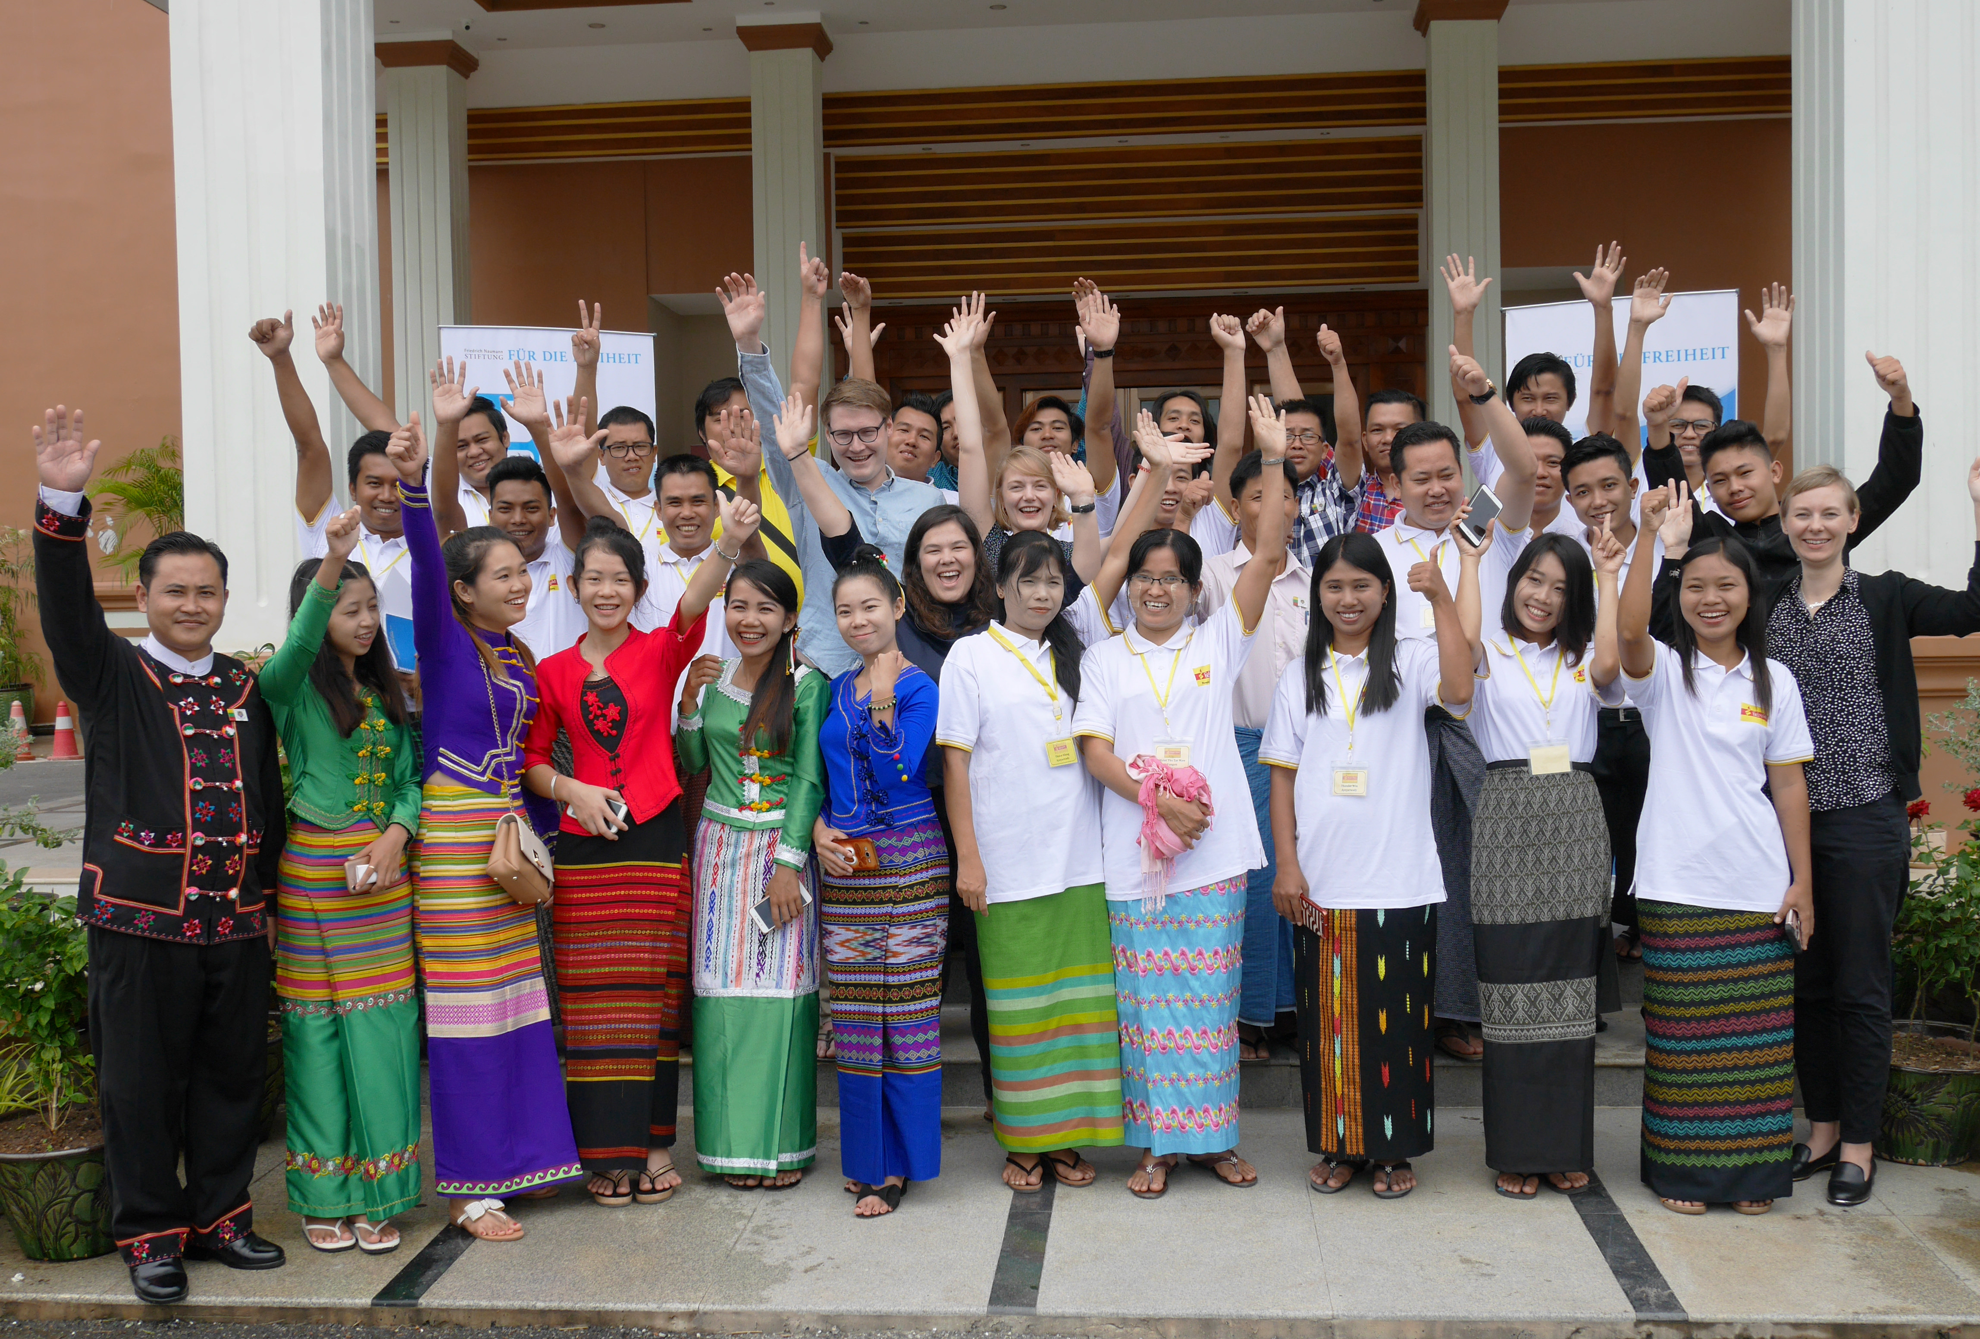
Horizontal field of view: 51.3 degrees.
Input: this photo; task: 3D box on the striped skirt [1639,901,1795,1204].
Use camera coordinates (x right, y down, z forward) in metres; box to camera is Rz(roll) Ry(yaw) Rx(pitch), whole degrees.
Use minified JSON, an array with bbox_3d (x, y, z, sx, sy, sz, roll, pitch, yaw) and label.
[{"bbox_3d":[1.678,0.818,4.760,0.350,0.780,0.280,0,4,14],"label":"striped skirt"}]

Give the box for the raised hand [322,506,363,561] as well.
[{"bbox_3d":[-1.439,-0.303,4.580,0.085,0.120,0.085,14,3,-11],"label":"raised hand"}]

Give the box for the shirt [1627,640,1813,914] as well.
[{"bbox_3d":[1.696,0.250,4.786,0.429,0.627,0.270,0,2,14],"label":"shirt"}]

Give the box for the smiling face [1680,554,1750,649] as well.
[{"bbox_3d":[1.633,-0.157,4.640,0.155,0.210,0.150,0,3,21],"label":"smiling face"}]

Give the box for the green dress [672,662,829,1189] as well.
[{"bbox_3d":[-0.593,0.618,5.127,0.368,1.263,0.310,-1,2,-5],"label":"green dress"}]

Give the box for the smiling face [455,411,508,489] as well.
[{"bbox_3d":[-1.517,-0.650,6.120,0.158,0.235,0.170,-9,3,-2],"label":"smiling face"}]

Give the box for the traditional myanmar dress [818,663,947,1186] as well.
[{"bbox_3d":[-0.256,0.611,4.930,0.340,1.230,0.260,0,3,16],"label":"traditional myanmar dress"}]

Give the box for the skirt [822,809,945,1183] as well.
[{"bbox_3d":[-0.252,0.769,4.900,0.305,0.870,0.260,-1,4,-2],"label":"skirt"}]

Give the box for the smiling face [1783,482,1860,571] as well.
[{"bbox_3d":[1.951,-0.336,4.835,0.171,0.205,0.170,0,2,21],"label":"smiling face"}]

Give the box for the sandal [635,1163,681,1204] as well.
[{"bbox_3d":[-0.802,1.207,4.930,0.097,0.065,0.245,-2,3,-11],"label":"sandal"}]

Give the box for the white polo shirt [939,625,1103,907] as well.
[{"bbox_3d":[0.085,0.234,5.020,0.440,0.660,0.270,-2,3,-25],"label":"white polo shirt"}]

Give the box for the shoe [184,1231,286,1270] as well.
[{"bbox_3d":[-1.700,1.265,4.610,0.280,0.105,0.100,0,3,28],"label":"shoe"}]

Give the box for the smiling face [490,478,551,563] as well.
[{"bbox_3d":[-1.236,-0.391,5.430,0.155,0.205,0.150,-1,3,-9],"label":"smiling face"}]

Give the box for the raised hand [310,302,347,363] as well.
[{"bbox_3d":[-2.016,-1.026,6.280,0.113,0.183,0.070,-1,2,-14],"label":"raised hand"}]

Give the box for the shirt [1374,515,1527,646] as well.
[{"bbox_3d":[1.183,-0.136,5.500,0.520,0.600,0.290,-1,4,6],"label":"shirt"}]

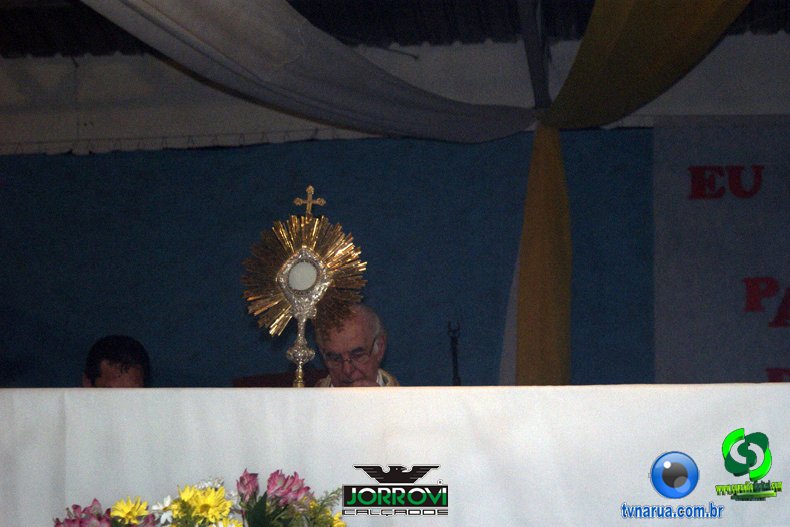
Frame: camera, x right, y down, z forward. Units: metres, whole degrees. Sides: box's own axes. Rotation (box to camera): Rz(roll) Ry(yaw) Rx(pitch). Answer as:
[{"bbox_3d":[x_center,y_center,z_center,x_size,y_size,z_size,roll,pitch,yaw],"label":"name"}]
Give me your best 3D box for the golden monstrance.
[{"bbox_3d":[-0.220,0.106,4.750,0.298,0.585,0.155,2,-7,2],"label":"golden monstrance"}]

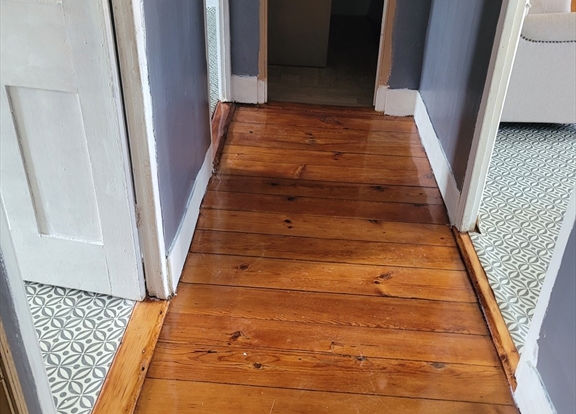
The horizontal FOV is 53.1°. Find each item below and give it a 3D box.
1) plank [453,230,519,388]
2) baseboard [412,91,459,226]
[{"bbox_3d":[0.696,0.298,2.041,0.058,0.035,0.857,3,31,2],"label":"plank"},{"bbox_3d":[0.742,-0.303,2.893,0.020,0.158,1.179,3,32,2],"label":"baseboard"}]

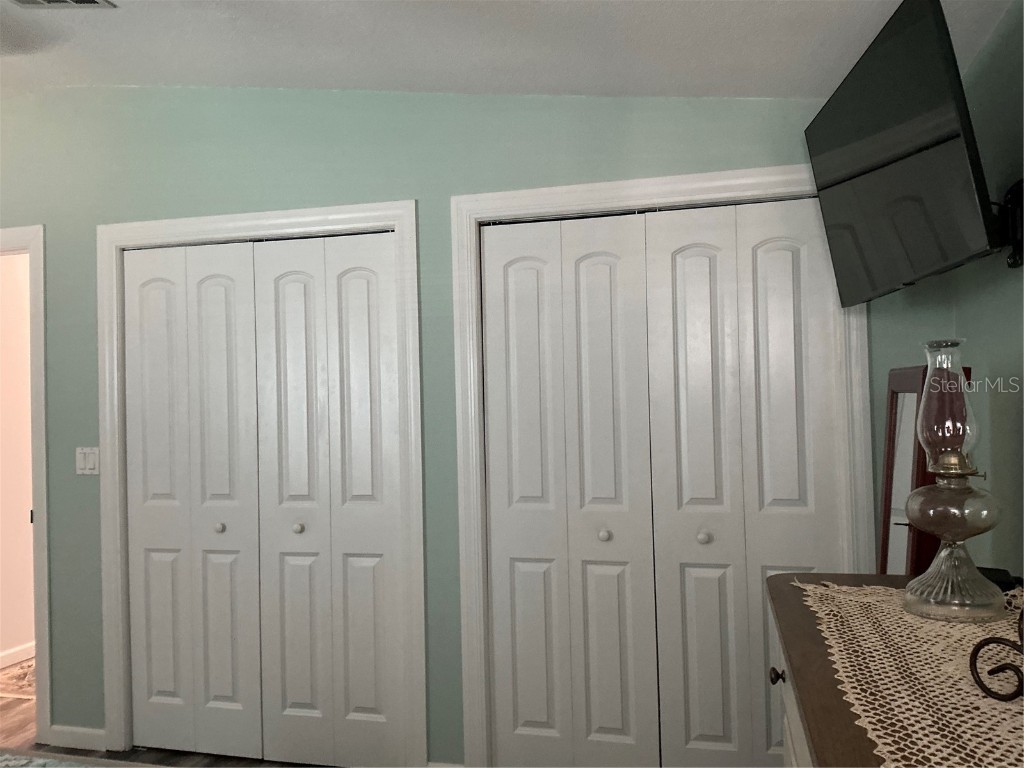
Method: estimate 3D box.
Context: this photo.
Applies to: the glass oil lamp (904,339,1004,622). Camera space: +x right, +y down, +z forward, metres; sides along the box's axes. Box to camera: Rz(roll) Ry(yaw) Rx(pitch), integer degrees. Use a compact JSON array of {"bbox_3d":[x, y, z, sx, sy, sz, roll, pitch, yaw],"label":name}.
[{"bbox_3d":[0.738,0.151,1.394,0.148,0.452,0.148,-2,-1,14],"label":"glass oil lamp"}]

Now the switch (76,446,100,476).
[{"bbox_3d":[-1.751,0.319,3.421,0.112,0.112,0.012,-2,-1,14],"label":"switch"}]

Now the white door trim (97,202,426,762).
[{"bbox_3d":[-0.997,0.405,3.255,1.392,2.140,0.080,-2,-1,14],"label":"white door trim"}]

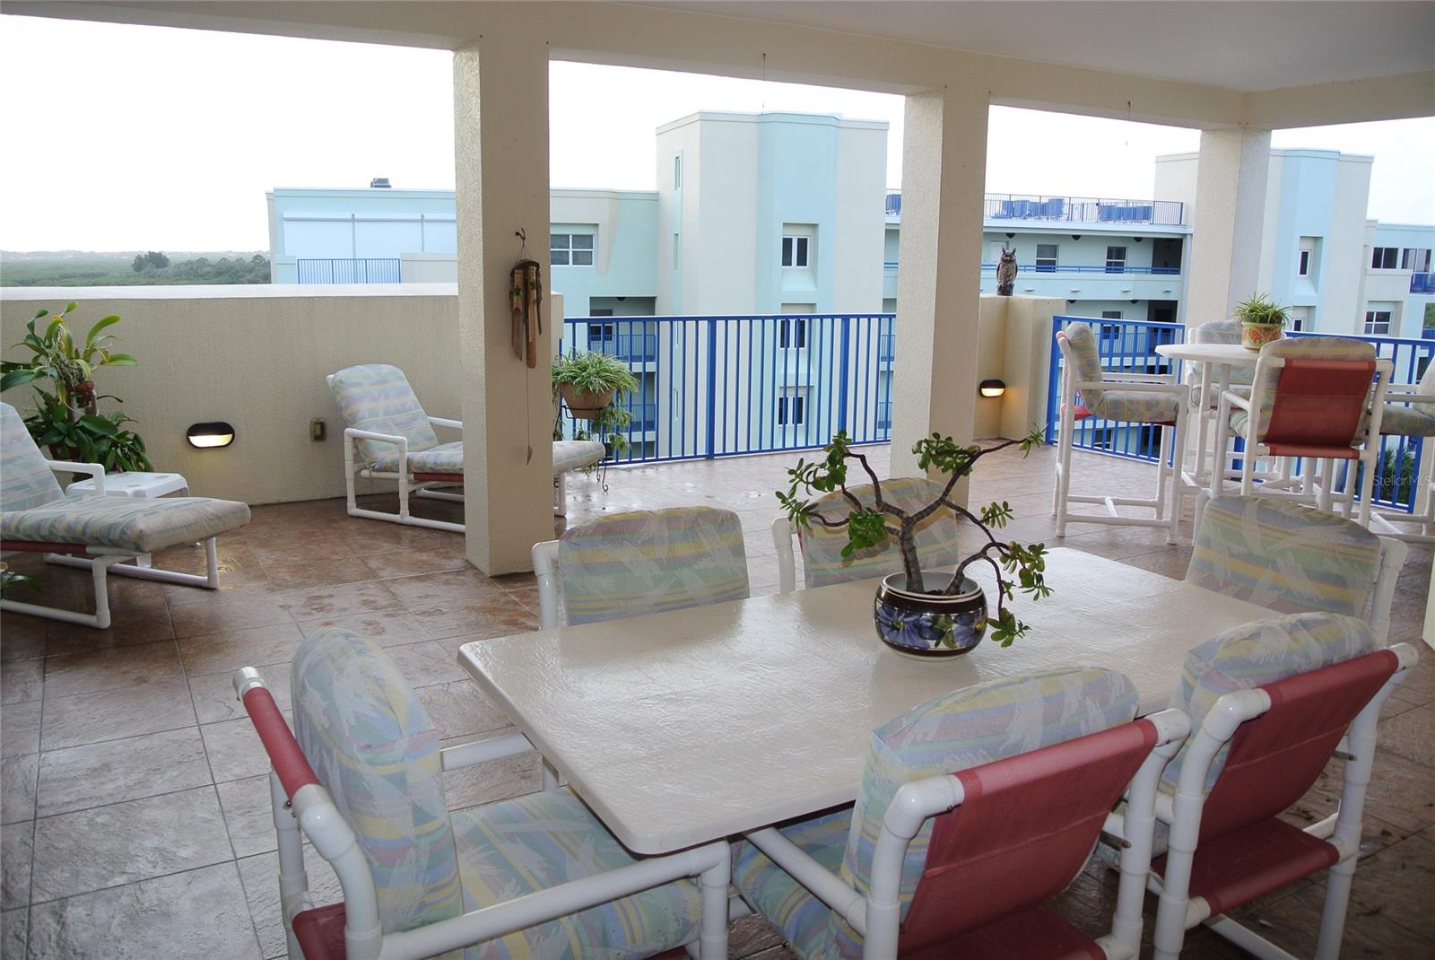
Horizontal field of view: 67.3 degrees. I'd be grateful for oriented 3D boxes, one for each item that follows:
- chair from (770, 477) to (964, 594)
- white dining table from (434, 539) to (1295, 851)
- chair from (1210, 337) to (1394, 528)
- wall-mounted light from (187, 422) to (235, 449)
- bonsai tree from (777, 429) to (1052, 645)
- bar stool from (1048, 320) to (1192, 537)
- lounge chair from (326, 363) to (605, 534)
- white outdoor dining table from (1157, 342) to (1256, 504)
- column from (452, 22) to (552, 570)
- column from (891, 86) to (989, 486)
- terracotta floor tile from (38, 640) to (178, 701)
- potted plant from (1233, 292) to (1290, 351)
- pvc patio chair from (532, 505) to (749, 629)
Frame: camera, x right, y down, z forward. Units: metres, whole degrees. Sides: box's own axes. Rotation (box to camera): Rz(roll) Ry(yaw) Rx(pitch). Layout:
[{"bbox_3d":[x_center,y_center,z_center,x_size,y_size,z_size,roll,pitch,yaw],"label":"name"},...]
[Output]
[{"bbox_3d":[0.561,0.502,2.857,0.590,0.880,0.710,-6,13,-32],"label":"chair"},{"bbox_3d":[0.433,0.685,2.325,1.770,0.710,0.860,-6,13,-30],"label":"white dining table"},{"bbox_3d":[2.937,-0.125,5.484,0.610,1.180,0.700,3,11,12],"label":"chair"},{"bbox_3d":[-2.991,-0.259,6.361,0.265,0.160,0.100,-6,13,-30],"label":"wall-mounted light"},{"bbox_3d":[0.397,0.116,2.200,0.540,0.420,0.400,1,11,0],"label":"bonsai tree"},{"bbox_3d":[2.261,-0.307,6.208,0.750,1.190,0.600,4,12,13],"label":"bar stool"},{"bbox_3d":[-1.483,-0.195,6.225,1.490,0.850,0.630,7,13,26],"label":"lounge chair"},{"bbox_3d":[3.010,-0.196,6.096,1.080,1.040,1.080,4,12,13],"label":"white outdoor dining table"},{"bbox_3d":[-1.014,-0.767,5.135,0.335,2.430,0.335,-6,13,-30],"label":"column"},{"bbox_3d":[1.331,-1.001,6.510,0.340,2.440,0.335,-6,13,-30],"label":"column"},{"bbox_3d":[-2.209,0.694,3.949,0.447,0.012,0.455,-6,13,-30],"label":"terracotta floor tile"},{"bbox_3d":[3.179,-0.934,6.251,0.340,0.350,0.340,7,13,26],"label":"potted plant"},{"bbox_3d":[-0.064,0.563,2.507,0.590,0.880,0.710,-4,12,-22],"label":"pvc patio chair"}]

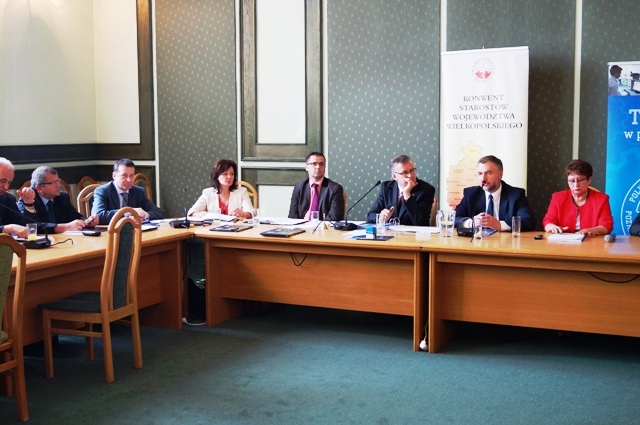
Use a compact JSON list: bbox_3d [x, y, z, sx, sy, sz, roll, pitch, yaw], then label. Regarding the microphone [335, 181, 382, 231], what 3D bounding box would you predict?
[{"bbox_3d":[0.313,-0.069,6.497,0.340,0.370,0.160,-4,6,-37],"label":"microphone"}]

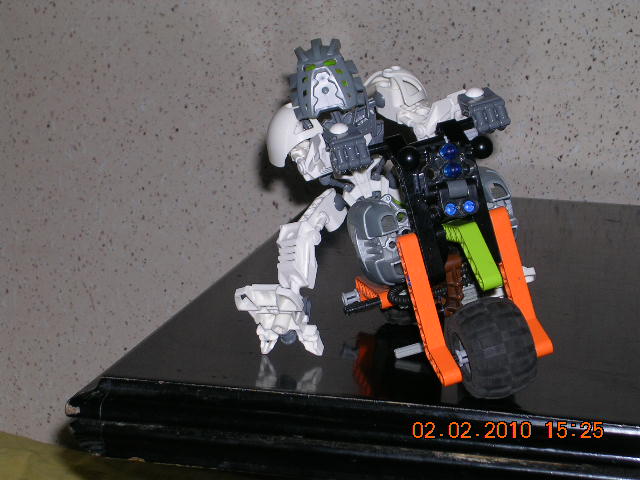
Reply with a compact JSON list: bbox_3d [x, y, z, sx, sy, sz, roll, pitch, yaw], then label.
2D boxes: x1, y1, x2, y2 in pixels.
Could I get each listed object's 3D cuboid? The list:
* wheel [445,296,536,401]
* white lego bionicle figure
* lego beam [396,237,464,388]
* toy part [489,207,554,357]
[{"bbox_3d":[0.071,0.046,0.737,0.028,0.043,0.043,-15,16,-9],"label":"wheel"},{"bbox_3d":[0.022,-0.017,0.786,0.114,0.142,0.092,-1,14,-7],"label":"white lego bionicle figure"},{"bbox_3d":[0.045,0.030,0.739,0.008,0.067,0.018,-15,-15,-9],"label":"lego beam"},{"bbox_3d":[0.084,0.020,0.745,0.008,0.067,0.018,-15,-15,-9],"label":"toy part"}]

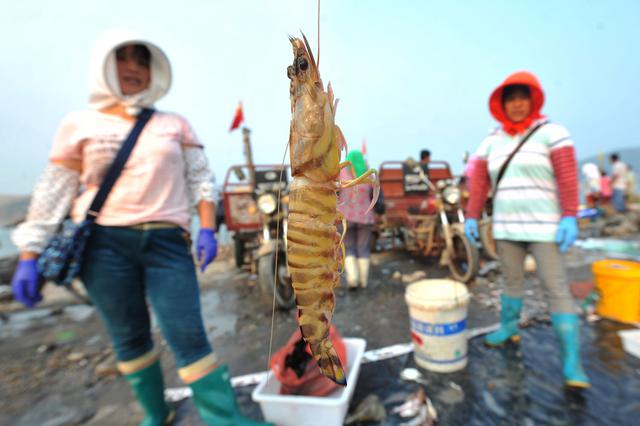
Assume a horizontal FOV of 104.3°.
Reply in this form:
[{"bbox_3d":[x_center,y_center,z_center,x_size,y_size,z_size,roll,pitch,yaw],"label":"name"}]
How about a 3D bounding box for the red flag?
[{"bbox_3d":[-1.175,-1.344,3.500,0.240,0.420,0.080,-4,2,-17],"label":"red flag"}]

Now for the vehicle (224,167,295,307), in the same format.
[{"bbox_3d":[-0.700,0.100,3.400,1.150,1.400,2.950,-3,2,-9],"label":"vehicle"}]

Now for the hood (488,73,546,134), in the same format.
[{"bbox_3d":[1.059,-0.595,1.340,0.250,0.340,0.260,-2,2,36],"label":"hood"}]

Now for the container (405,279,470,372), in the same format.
[{"bbox_3d":[0.653,0.606,1.372,0.315,0.380,0.315,-3,2,0],"label":"container"}]

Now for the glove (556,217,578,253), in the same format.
[{"bbox_3d":[1.214,0.106,1.220,0.085,0.180,0.100,-2,3,37],"label":"glove"}]

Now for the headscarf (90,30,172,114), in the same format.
[{"bbox_3d":[-0.777,-0.584,1.020,0.280,0.330,0.260,-1,3,44],"label":"headscarf"}]

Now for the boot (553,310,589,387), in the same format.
[{"bbox_3d":[1.210,0.645,1.205,0.110,0.290,0.240,-2,2,28],"label":"boot"}]

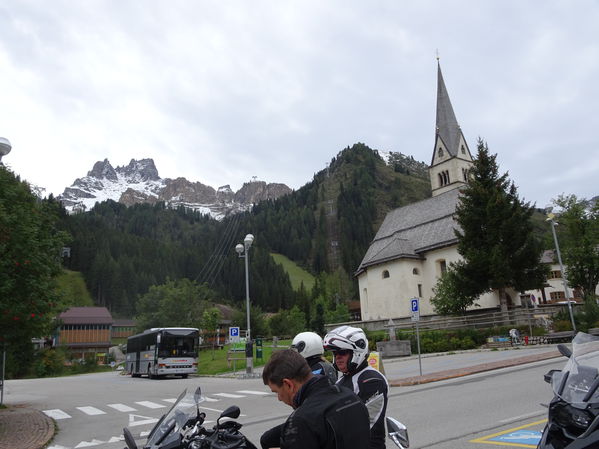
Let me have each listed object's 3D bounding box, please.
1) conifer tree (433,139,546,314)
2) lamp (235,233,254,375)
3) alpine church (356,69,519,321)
[{"bbox_3d":[18.624,0.335,50.169,9.300,18.560,9.300,-3,-14,0],"label":"conifer tree"},{"bbox_3d":[-3.374,4.868,32.521,1.150,8.740,1.100,-3,-14,0],"label":"lamp"},{"bbox_3d":[15.721,-5.418,68.593,14.400,36.600,24.920,7,-17,-35],"label":"alpine church"}]

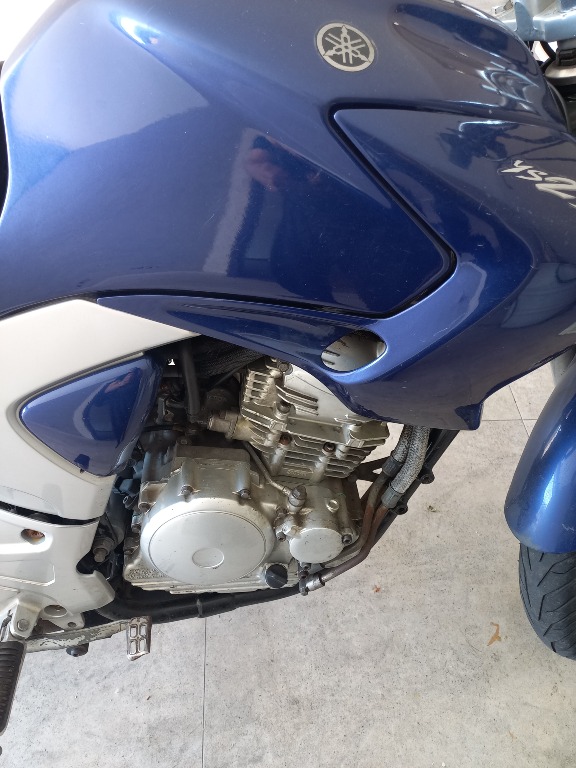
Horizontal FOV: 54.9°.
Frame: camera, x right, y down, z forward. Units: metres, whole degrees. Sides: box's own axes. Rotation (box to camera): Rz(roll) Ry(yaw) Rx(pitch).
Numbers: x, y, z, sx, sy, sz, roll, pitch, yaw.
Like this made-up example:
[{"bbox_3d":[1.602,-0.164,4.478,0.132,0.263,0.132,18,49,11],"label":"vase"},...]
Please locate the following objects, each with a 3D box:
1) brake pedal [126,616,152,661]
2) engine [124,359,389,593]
[{"bbox_3d":[-0.194,0.333,0.725,0.030,0.020,0.054,-1,34,-5],"label":"brake pedal"},{"bbox_3d":[-0.058,0.079,0.801,0.385,0.390,0.300,-1,34,-5],"label":"engine"}]

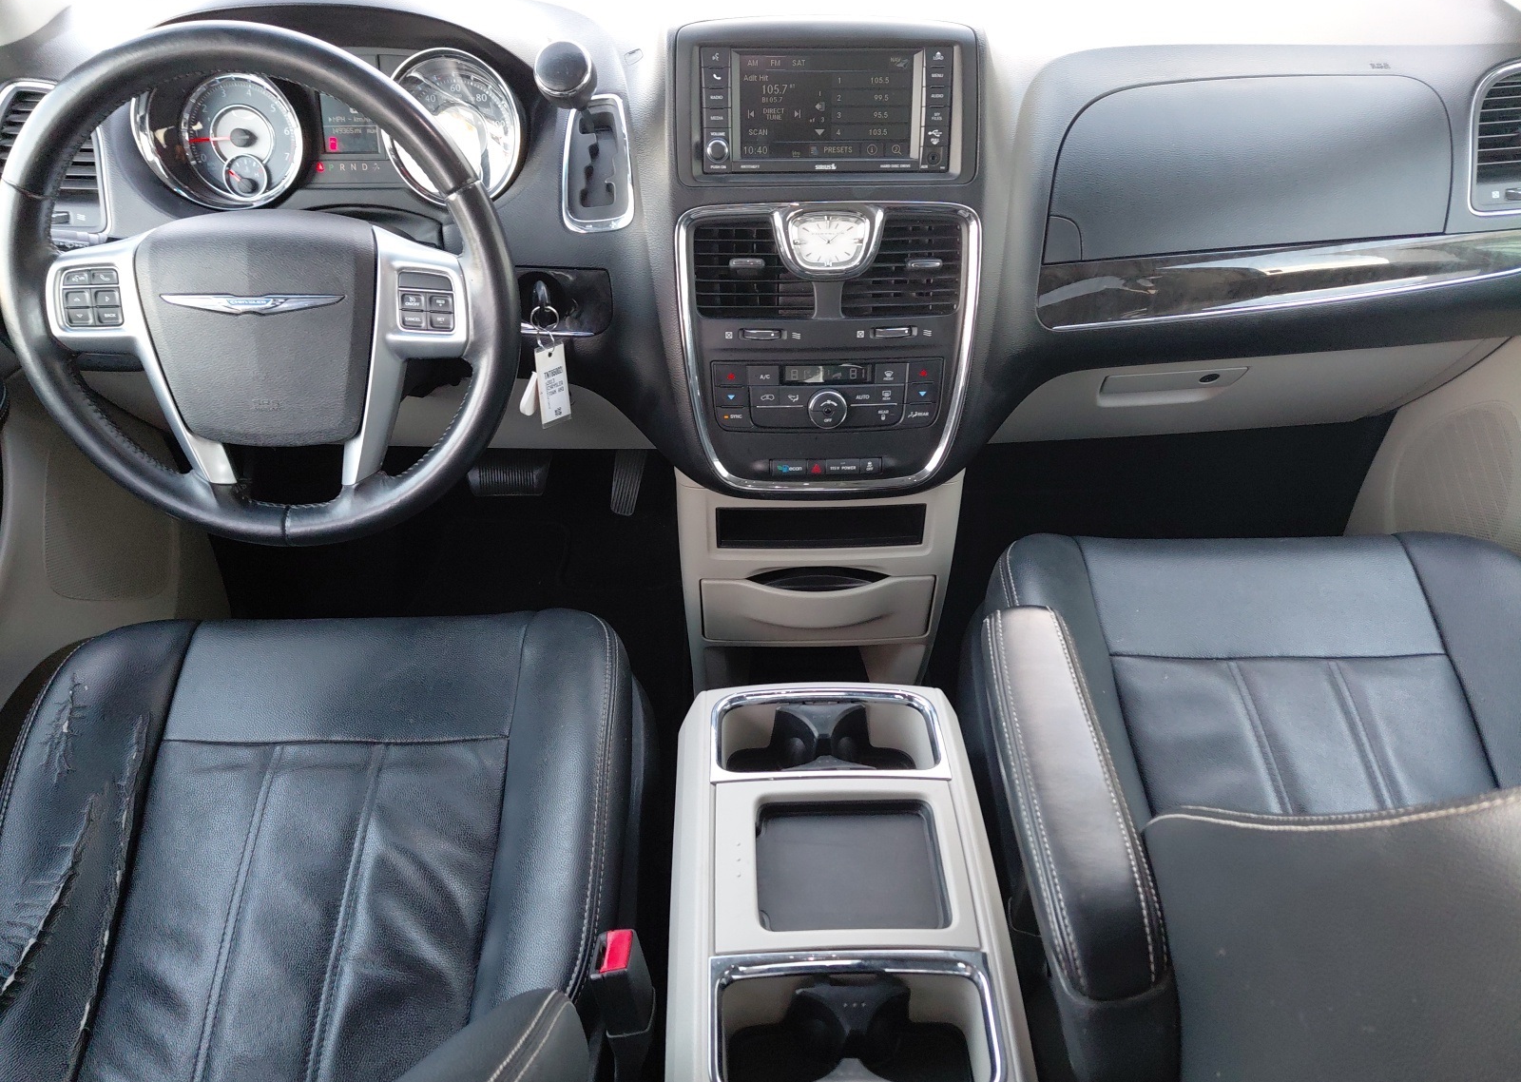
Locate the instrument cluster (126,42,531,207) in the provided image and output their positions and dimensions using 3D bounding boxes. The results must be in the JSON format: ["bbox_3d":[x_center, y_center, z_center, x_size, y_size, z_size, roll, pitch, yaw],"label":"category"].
[{"bbox_3d":[-0.366,-0.351,0.928,0.320,0.126,0.080,-1,29,-1],"label":"instrument cluster"}]

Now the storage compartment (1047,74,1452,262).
[{"bbox_3d":[0.428,-0.329,0.968,0.350,0.135,0.095,-4,31,-4],"label":"storage compartment"}]

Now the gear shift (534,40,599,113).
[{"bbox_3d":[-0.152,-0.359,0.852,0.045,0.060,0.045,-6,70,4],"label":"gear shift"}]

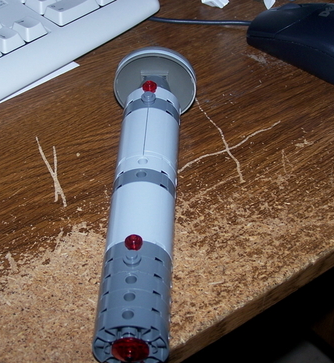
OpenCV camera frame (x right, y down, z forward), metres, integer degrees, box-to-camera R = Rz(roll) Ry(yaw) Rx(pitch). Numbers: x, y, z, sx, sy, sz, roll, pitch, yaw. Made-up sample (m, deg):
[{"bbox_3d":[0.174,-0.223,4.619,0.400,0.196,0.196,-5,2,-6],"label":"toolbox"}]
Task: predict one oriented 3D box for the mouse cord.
[{"bbox_3d":[0.024,-0.111,0.620,0.073,0.004,0.006,4,40,1],"label":"mouse cord"}]

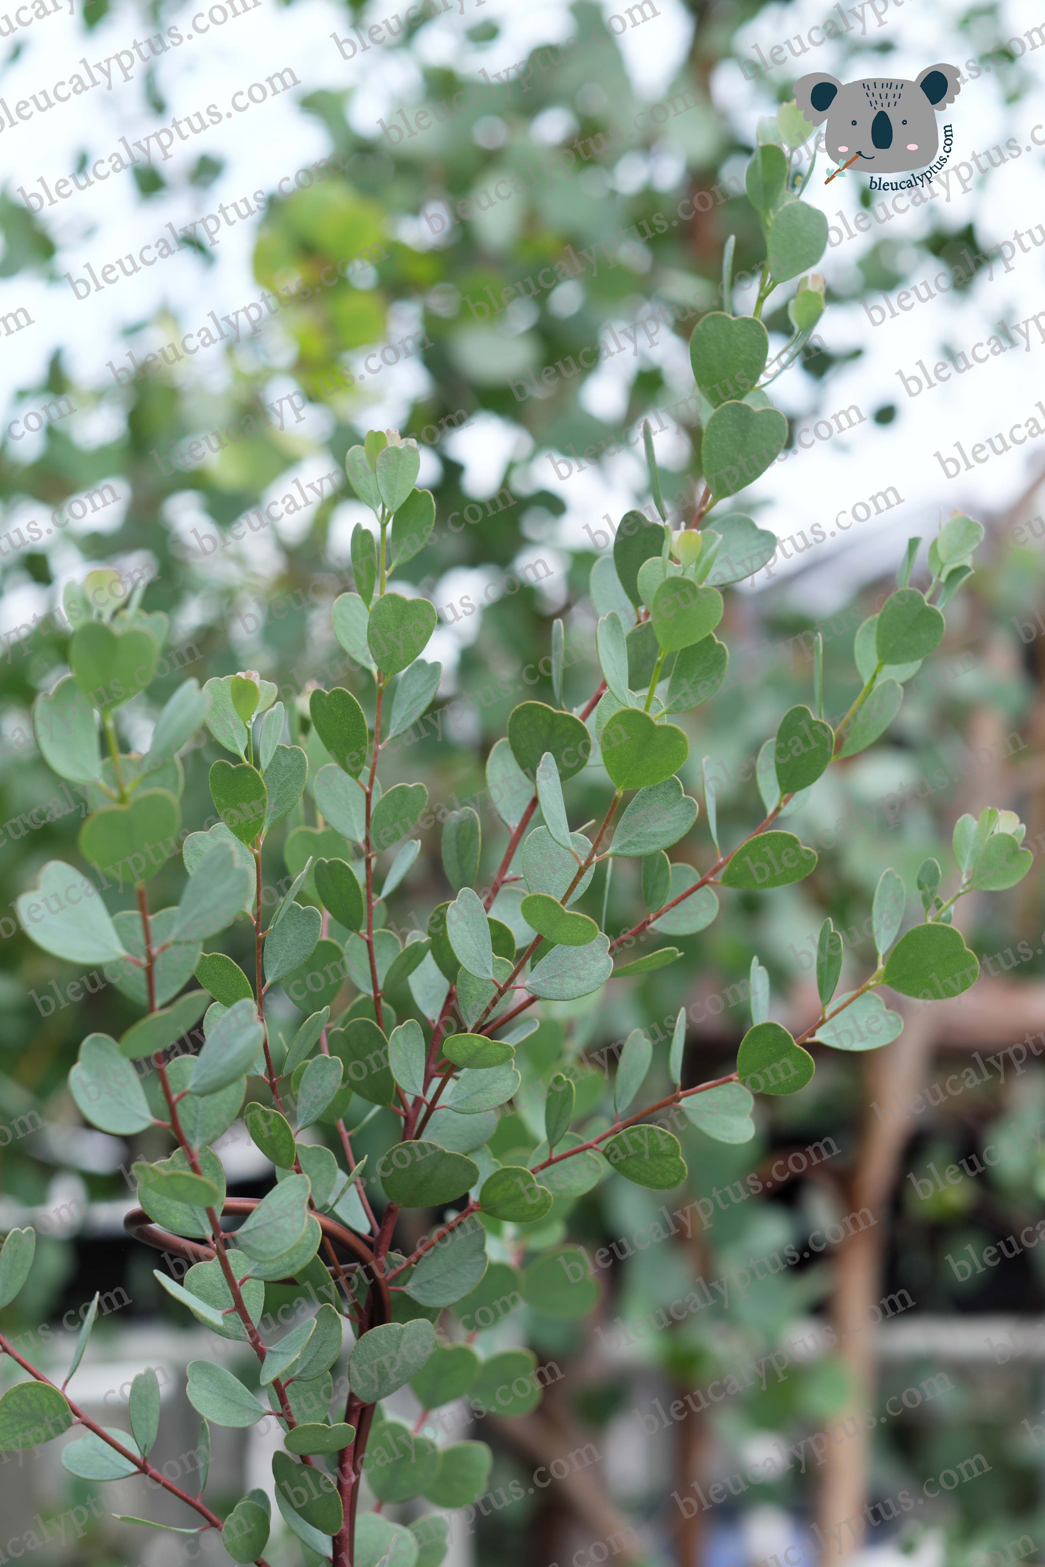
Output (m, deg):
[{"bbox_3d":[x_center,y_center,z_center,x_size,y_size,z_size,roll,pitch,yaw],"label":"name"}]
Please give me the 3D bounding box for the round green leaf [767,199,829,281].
[{"bbox_3d":[0.077,-0.151,1.020,0.018,0.024,0.004,26,0,-20],"label":"round green leaf"}]

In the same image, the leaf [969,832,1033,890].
[{"bbox_3d":[0.135,0.022,1.030,0.018,0.017,0.004,-41,-6,0],"label":"leaf"}]

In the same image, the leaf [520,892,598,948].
[{"bbox_3d":[0.011,0.043,1.140,0.027,0.004,0.027,23,-30,0],"label":"leaf"}]

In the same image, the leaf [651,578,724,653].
[{"bbox_3d":[0.052,-0.053,1.150,0.024,0.027,0.004,22,26,-12],"label":"leaf"}]

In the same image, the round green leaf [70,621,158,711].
[{"bbox_3d":[-0.116,-0.034,1.040,0.025,0.028,0.004,0,28,0],"label":"round green leaf"}]

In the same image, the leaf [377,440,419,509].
[{"bbox_3d":[-0.035,-0.086,1.020,0.013,0.019,0.004,6,0,-17],"label":"leaf"}]

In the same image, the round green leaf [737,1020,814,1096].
[{"bbox_3d":[0.076,0.083,1.100,0.025,0.022,0.004,-32,0,30],"label":"round green leaf"}]

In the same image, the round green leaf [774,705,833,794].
[{"bbox_3d":[0.084,-0.010,1.100,0.020,0.028,0.004,28,18,31],"label":"round green leaf"}]

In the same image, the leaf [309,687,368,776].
[{"bbox_3d":[-0.058,-0.016,1.150,0.023,0.029,0.004,-8,16,38],"label":"leaf"}]

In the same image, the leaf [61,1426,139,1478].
[{"bbox_3d":[-0.133,0.210,1.150,0.025,0.004,0.022,21,40,18],"label":"leaf"}]

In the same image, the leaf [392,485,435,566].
[{"bbox_3d":[-0.033,-0.078,1.115,0.018,0.027,0.004,4,25,-37],"label":"leaf"}]

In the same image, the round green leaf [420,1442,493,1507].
[{"bbox_3d":[-0.023,0.233,1.230,0.027,0.024,0.004,-9,22,18],"label":"round green leaf"}]

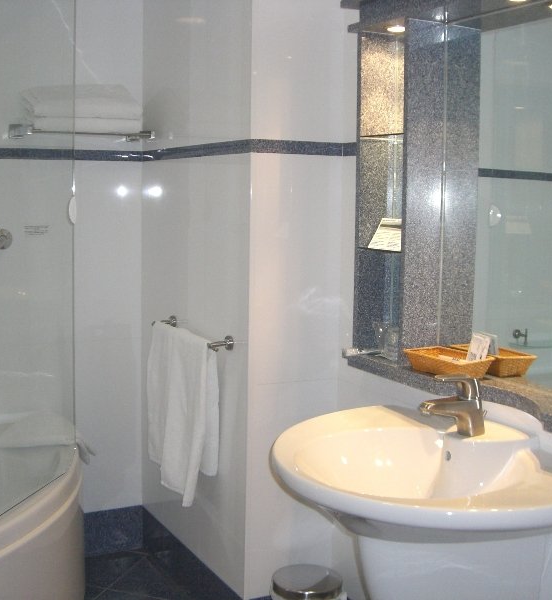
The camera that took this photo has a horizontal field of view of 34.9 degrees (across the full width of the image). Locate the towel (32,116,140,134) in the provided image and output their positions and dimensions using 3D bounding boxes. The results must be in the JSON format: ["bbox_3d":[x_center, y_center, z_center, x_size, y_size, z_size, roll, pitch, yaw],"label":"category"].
[{"bbox_3d":[-0.681,-0.602,3.064,0.371,0.049,0.202,-3,7,-28],"label":"towel"}]

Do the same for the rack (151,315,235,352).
[{"bbox_3d":[-0.275,0.107,2.826,0.079,0.044,0.559,-3,7,-28],"label":"rack"}]

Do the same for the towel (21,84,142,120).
[{"bbox_3d":[-0.681,-0.680,3.054,0.374,0.111,0.202,-3,7,-28],"label":"towel"}]

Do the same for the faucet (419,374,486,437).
[{"bbox_3d":[0.413,0.257,2.099,0.176,0.147,0.050,-3,7,-28],"label":"faucet"}]

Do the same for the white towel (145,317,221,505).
[{"bbox_3d":[-0.312,0.370,2.849,0.072,0.552,0.521,-3,7,-28],"label":"white towel"}]

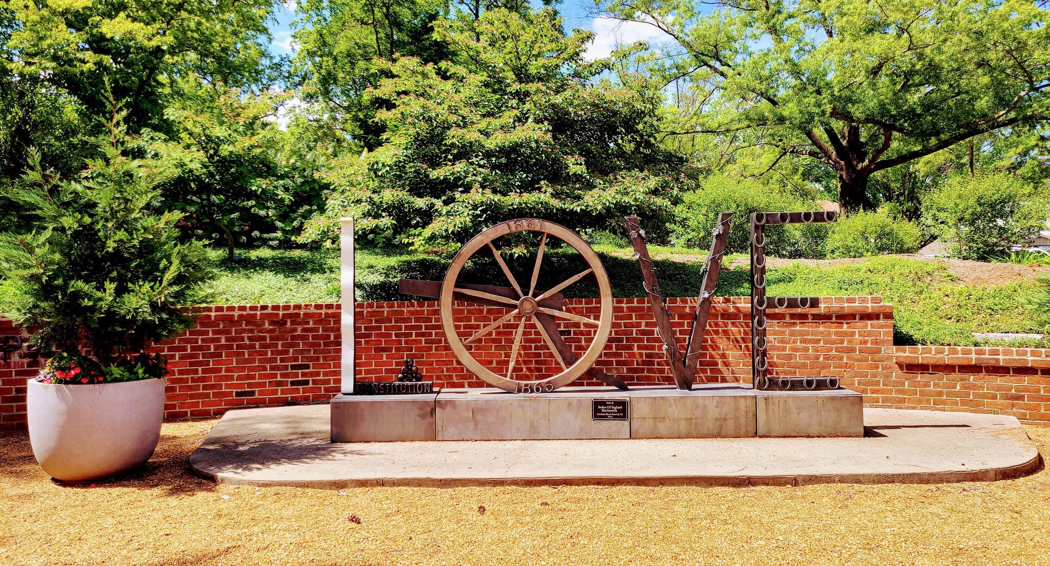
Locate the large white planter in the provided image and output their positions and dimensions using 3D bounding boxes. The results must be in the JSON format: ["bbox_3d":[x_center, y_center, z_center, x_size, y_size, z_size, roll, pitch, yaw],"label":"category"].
[{"bbox_3d":[-3.040,1.026,5.630,0.870,0.660,0.870,-1,0,1],"label":"large white planter"}]

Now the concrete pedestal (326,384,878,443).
[{"bbox_3d":[0.575,1.090,6.630,4.270,0.342,0.640,-1,0,1],"label":"concrete pedestal"}]

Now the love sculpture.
[{"bbox_3d":[0.575,0.175,6.680,4.080,1.490,0.270,-1,0,1],"label":"love sculpture"}]

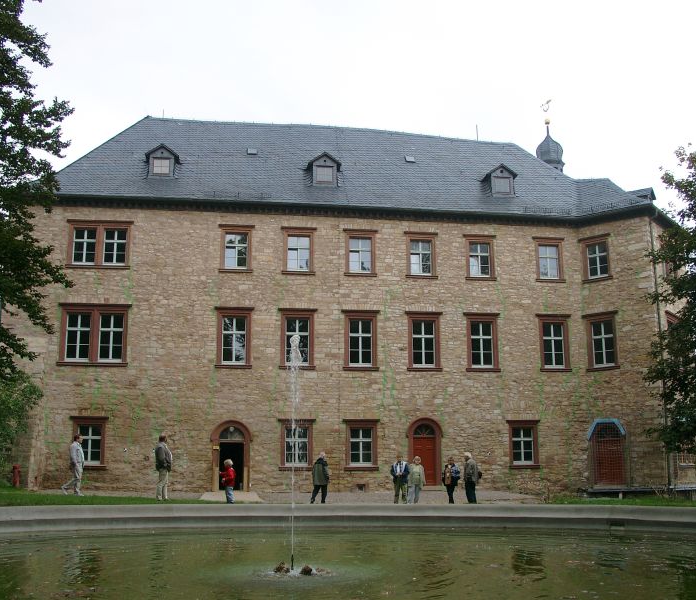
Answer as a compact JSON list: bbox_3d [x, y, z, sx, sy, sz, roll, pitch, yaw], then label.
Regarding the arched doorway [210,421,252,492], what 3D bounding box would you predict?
[{"bbox_3d":[-4.628,6.207,31.306,1.632,2.799,0.400,2,-12,-8],"label":"arched doorway"}]

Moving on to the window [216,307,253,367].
[{"bbox_3d":[-4.864,1.618,33.699,1.710,2.619,0.300,1,-10,-9],"label":"window"}]

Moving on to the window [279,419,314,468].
[{"bbox_3d":[-2.050,5.856,31.732,1.515,2.035,0.300,2,-12,-8],"label":"window"}]

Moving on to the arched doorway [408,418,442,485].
[{"bbox_3d":[3.257,6.350,32.944,1.471,2.779,0.350,2,-12,-8],"label":"arched doorway"}]

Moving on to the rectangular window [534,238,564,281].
[{"bbox_3d":[9.409,-1.854,36.565,1.579,2.119,0.300,1,-10,-9],"label":"rectangular window"}]

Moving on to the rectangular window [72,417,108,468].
[{"bbox_3d":[-10.232,5.641,31.141,1.475,1.989,0.250,2,-12,-8],"label":"rectangular window"}]

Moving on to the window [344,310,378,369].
[{"bbox_3d":[0.552,1.710,32.970,1.593,2.551,0.300,2,-12,-8],"label":"window"}]

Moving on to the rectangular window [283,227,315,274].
[{"bbox_3d":[-2.069,-2.064,33.330,1.507,2.078,0.300,2,-12,-8],"label":"rectangular window"}]

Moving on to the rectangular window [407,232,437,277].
[{"bbox_3d":[3.359,-2.020,35.643,1.577,2.139,0.300,1,-10,-9],"label":"rectangular window"}]

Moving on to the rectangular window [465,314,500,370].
[{"bbox_3d":[5.844,1.839,34.193,1.642,2.552,0.250,2,-12,-8],"label":"rectangular window"}]

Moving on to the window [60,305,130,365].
[{"bbox_3d":[-10.596,1.466,32.825,2.961,2.606,0.300,1,-10,-9],"label":"window"}]

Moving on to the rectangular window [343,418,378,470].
[{"bbox_3d":[0.568,5.933,32.119,1.490,2.040,0.300,2,-12,-8],"label":"rectangular window"}]

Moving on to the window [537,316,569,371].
[{"bbox_3d":[9.092,1.907,34.633,1.593,2.540,0.250,2,-12,-8],"label":"window"}]

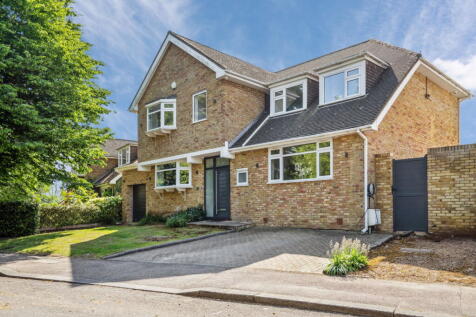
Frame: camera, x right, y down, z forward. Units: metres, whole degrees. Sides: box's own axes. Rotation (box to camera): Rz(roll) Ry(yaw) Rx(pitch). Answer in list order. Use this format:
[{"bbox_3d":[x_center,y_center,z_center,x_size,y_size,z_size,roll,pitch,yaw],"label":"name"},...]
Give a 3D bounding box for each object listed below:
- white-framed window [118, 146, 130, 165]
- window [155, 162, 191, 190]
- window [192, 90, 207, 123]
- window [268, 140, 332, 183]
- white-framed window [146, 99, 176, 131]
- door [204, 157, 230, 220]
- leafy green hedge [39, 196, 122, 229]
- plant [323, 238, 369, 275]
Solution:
[{"bbox_3d":[-7.650,-0.130,25.000,0.300,1.150,1.500,4,-6,-42],"label":"white-framed window"},{"bbox_3d":[-3.100,0.790,17.100,0.450,1.180,2.600,4,-6,-42],"label":"window"},{"bbox_3d":[-1.520,-2.040,14.770,0.130,1.140,0.950,4,-6,-42],"label":"window"},{"bbox_3d":[1.945,0.155,12.010,0.150,1.180,2.550,4,-6,-42],"label":"window"},{"bbox_3d":[-3.500,-1.950,16.500,0.480,1.280,1.950,4,-6,-42],"label":"white-framed window"},{"bbox_3d":[-0.860,1.230,15.080,0.150,2.480,1.620,4,-6,-42],"label":"door"},{"bbox_3d":[-7.750,2.780,18.800,1.000,1.400,4.000,-3,-6,35],"label":"leafy green hedge"},{"bbox_3d":[2.020,1.810,6.900,0.780,0.630,0.700,-2,-5,18],"label":"plant"}]

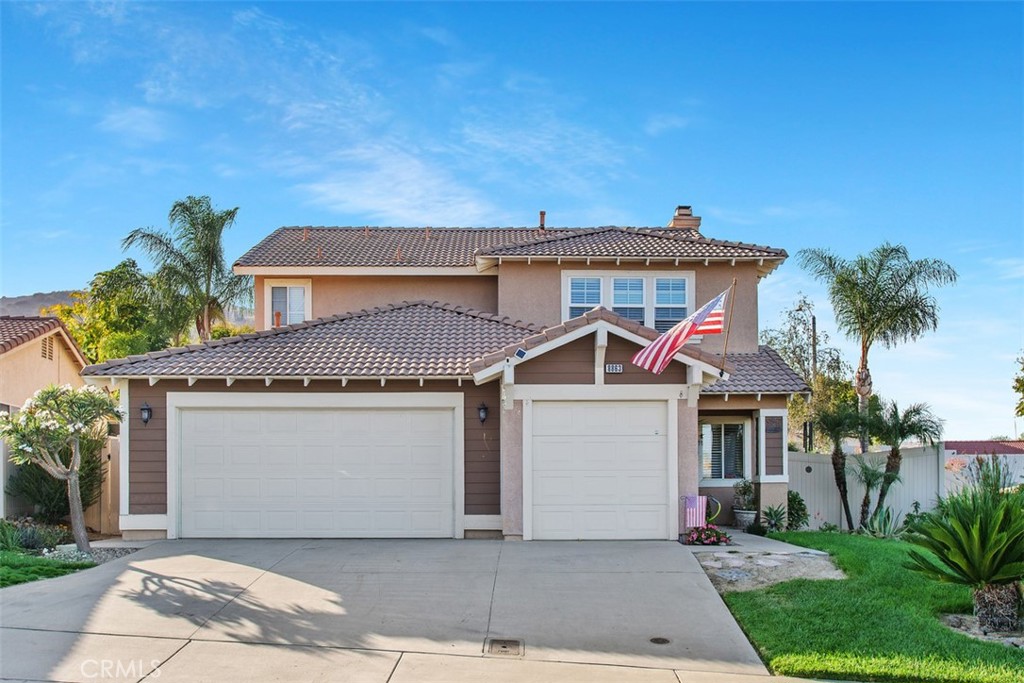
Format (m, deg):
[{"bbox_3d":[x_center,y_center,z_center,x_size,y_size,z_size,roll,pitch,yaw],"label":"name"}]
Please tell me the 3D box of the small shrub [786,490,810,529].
[{"bbox_3d":[5.344,3.174,18.700,0.480,0.740,0.460,0,-2,0],"label":"small shrub"}]

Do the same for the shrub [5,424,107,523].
[{"bbox_3d":[-7.795,2.271,17.000,1.750,1.700,1.500,0,-2,0],"label":"shrub"}]

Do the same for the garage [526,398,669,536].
[{"bbox_3d":[1.413,2.065,15.900,2.160,2.230,0.100,0,-2,0],"label":"garage"}]

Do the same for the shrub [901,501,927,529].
[{"bbox_3d":[7.803,3.373,19.300,0.480,0.560,0.450,0,-2,0],"label":"shrub"}]

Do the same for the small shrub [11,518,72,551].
[{"bbox_3d":[-7.325,3.005,15.500,0.950,0.500,0.850,0,-3,0],"label":"small shrub"}]

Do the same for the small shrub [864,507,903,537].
[{"bbox_3d":[6.773,3.309,18.200,0.780,0.580,0.750,0,-3,0],"label":"small shrub"}]

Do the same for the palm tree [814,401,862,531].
[{"bbox_3d":[6.316,2.391,19.200,1.020,2.500,1.020,0,-3,0],"label":"palm tree"}]

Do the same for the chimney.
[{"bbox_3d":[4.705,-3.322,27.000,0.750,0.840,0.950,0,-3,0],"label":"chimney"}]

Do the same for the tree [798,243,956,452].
[{"bbox_3d":[10.279,0.816,28.000,4.400,7.100,4.200,0,-3,0],"label":"tree"}]

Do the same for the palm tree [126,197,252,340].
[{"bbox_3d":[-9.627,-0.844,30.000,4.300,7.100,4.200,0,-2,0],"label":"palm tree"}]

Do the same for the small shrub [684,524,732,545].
[{"bbox_3d":[3.020,2.966,15.300,0.720,0.310,0.620,0,-3,0],"label":"small shrub"}]

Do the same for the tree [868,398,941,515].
[{"bbox_3d":[7.727,2.382,19.600,1.500,2.460,1.400,0,-2,0],"label":"tree"}]

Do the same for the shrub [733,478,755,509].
[{"bbox_3d":[4.390,2.889,18.800,0.460,0.600,0.460,0,-3,0],"label":"shrub"}]

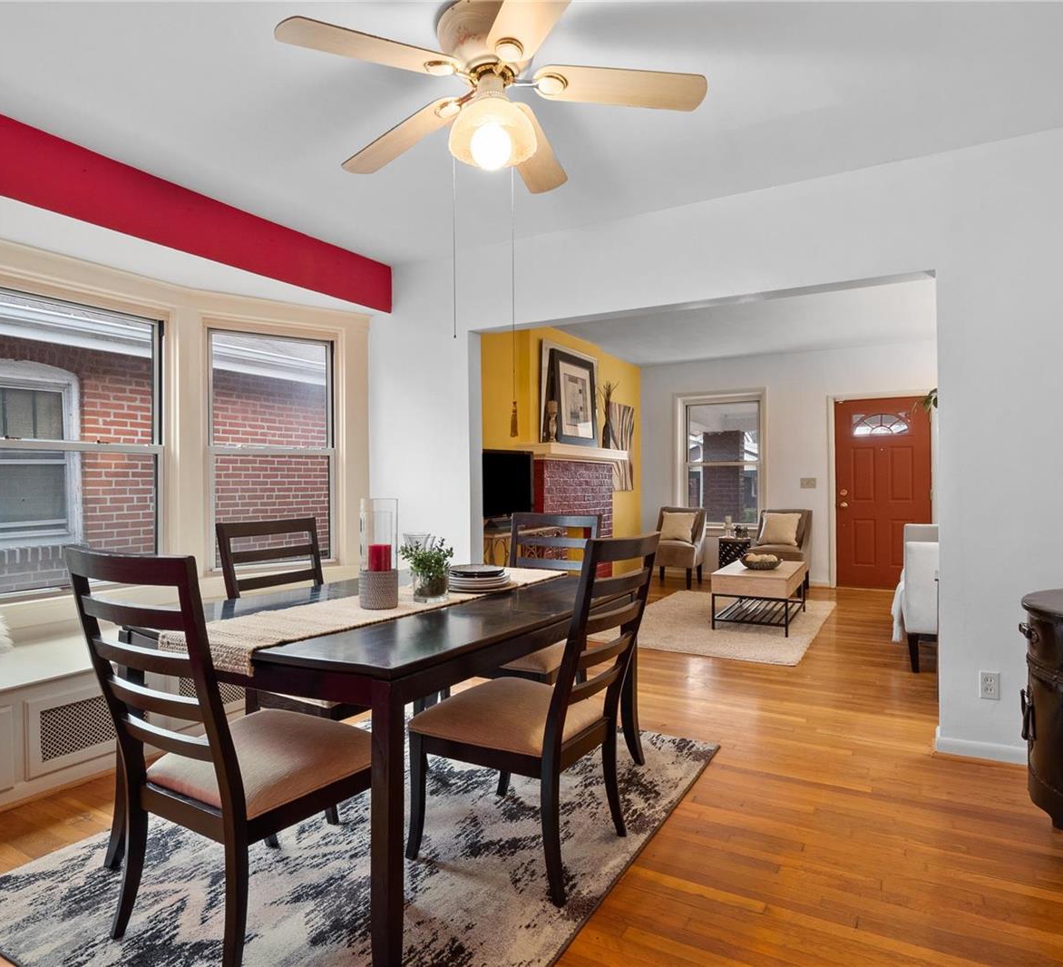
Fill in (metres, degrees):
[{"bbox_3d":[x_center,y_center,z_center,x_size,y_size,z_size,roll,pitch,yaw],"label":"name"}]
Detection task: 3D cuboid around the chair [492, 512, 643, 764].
[{"bbox_3d":[-0.048,0.659,2.854,0.510,1.015,0.620,0,0,31],"label":"chair"}]

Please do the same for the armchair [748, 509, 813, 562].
[{"bbox_3d":[2.698,0.731,6.952,0.580,0.880,0.680,0,0,30],"label":"armchair"}]

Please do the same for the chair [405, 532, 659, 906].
[{"bbox_3d":[0.011,0.663,2.063,0.630,1.012,0.520,0,0,31],"label":"chair"}]

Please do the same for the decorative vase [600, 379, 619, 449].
[{"bbox_3d":[0.810,-0.726,6.831,0.180,0.757,0.170,0,0,31],"label":"decorative vase"}]

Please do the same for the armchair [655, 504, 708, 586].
[{"bbox_3d":[1.681,0.733,7.471,0.580,0.880,0.680,0,0,30],"label":"armchair"}]

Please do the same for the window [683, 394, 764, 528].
[{"bbox_3d":[2.304,-0.280,7.787,0.941,1.581,0.100,0,0,31],"label":"window"}]

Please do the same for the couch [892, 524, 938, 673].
[{"bbox_3d":[3.152,0.757,4.559,0.840,0.810,1.950,0,0,31],"label":"couch"}]

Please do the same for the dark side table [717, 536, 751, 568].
[{"bbox_3d":[2.292,0.896,7.279,0.320,0.550,0.320,0,0,30],"label":"dark side table"}]

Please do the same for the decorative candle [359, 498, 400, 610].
[{"bbox_3d":[-0.551,0.248,2.337,0.146,0.385,0.146,0,0,0],"label":"decorative candle"}]

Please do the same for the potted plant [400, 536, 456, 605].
[{"bbox_3d":[-0.399,0.317,2.478,0.200,0.245,0.200,0,0,0],"label":"potted plant"}]

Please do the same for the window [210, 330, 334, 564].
[{"bbox_3d":[-1.712,-0.217,4.277,0.768,1.508,0.100,0,0,-31],"label":"window"}]

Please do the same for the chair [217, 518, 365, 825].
[{"bbox_3d":[-0.837,0.671,2.588,0.660,1.030,0.500,0,0,29],"label":"chair"}]

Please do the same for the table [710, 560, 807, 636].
[{"bbox_3d":[1.964,0.944,5.498,0.575,0.436,1.106,0,0,29],"label":"table"}]

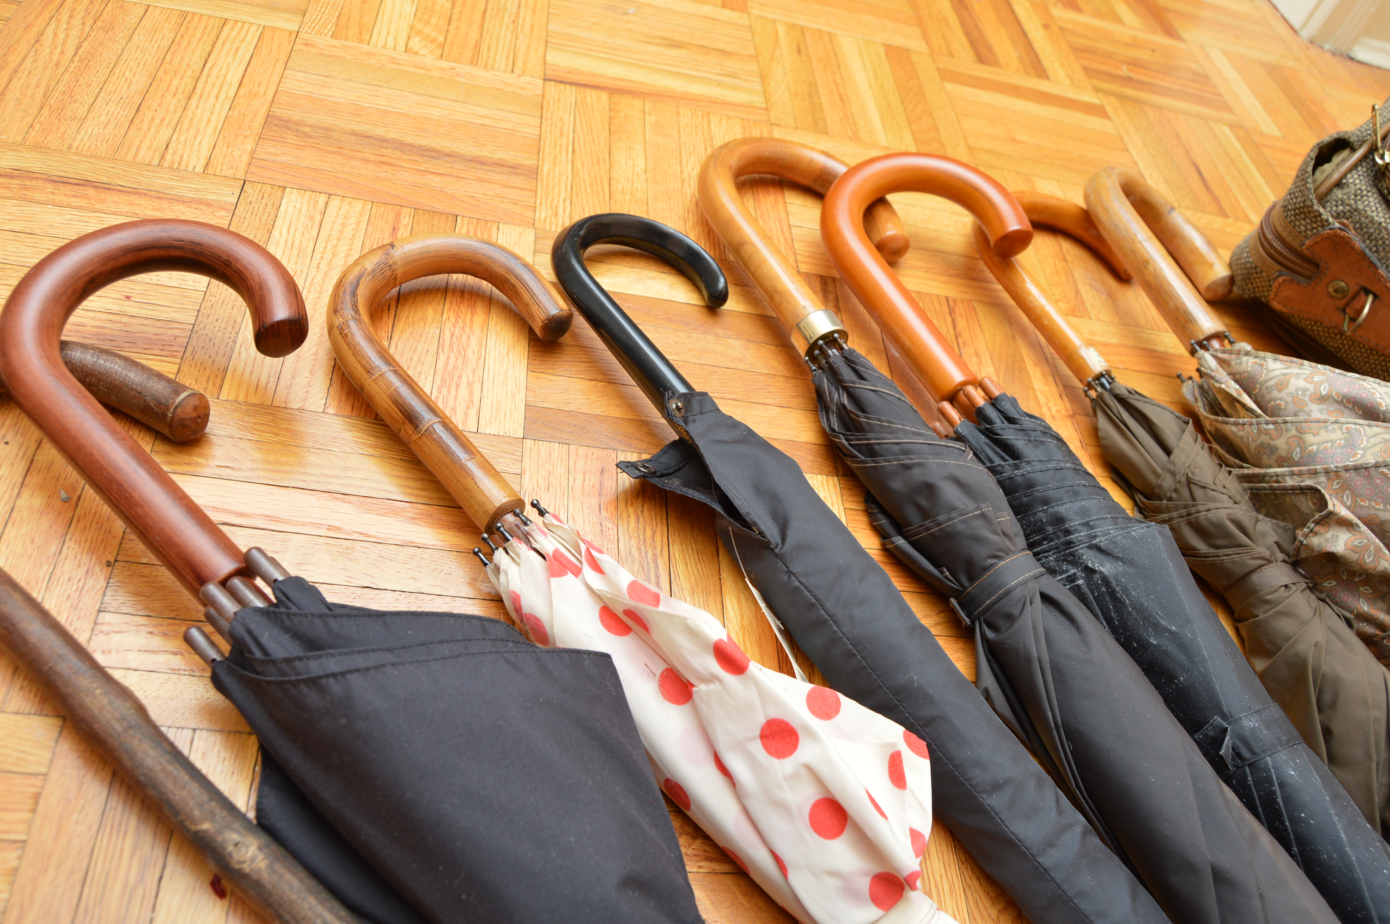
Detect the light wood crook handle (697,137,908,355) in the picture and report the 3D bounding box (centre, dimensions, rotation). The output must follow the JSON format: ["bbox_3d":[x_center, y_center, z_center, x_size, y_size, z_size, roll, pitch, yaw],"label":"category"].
[{"bbox_3d":[0.076,-0.141,0.642,0.135,0.025,0.183,-13,56,-30],"label":"light wood crook handle"}]

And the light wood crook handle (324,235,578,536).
[{"bbox_3d":[-0.102,-0.051,0.508,0.124,0.021,0.174,-27,63,-39],"label":"light wood crook handle"}]

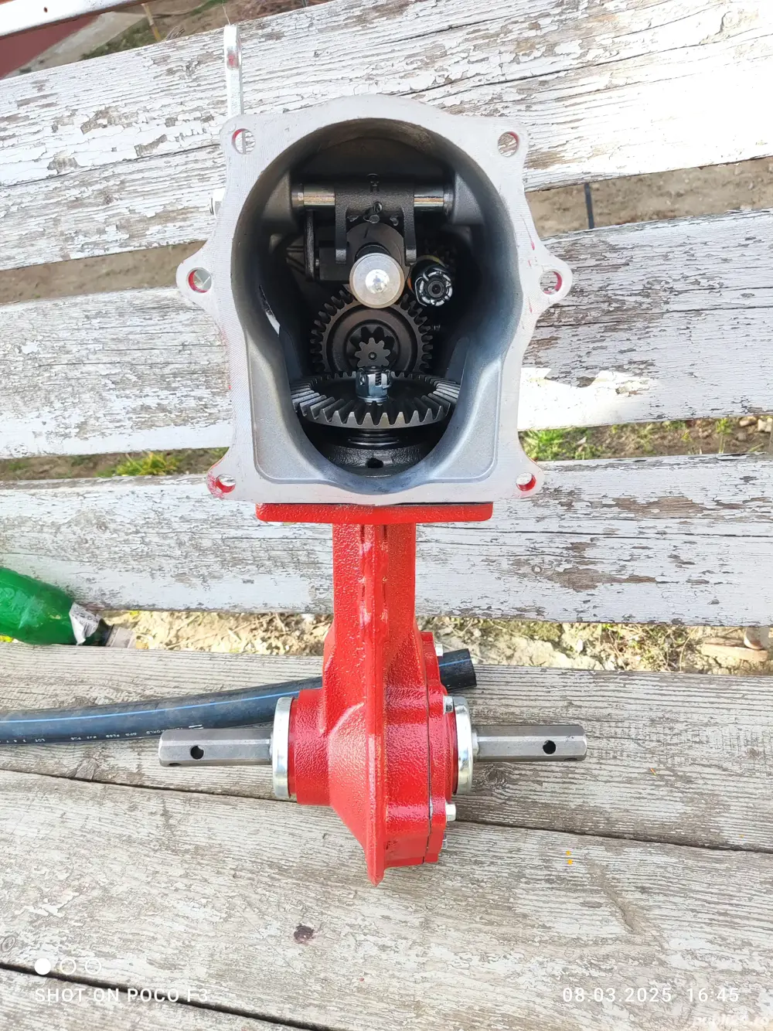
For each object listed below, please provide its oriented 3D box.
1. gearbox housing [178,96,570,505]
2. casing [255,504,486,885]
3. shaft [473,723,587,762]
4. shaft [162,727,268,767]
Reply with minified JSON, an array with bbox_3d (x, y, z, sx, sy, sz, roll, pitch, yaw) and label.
[{"bbox_3d":[-0.008,-0.124,0.445,0.186,0.192,0.155,0,23,-2],"label":"gearbox housing"},{"bbox_3d":[-0.009,0.110,0.536,0.138,0.305,0.165,0,23,-2],"label":"casing"},{"bbox_3d":[0.105,0.166,0.563,0.083,0.025,0.025,0,23,-2],"label":"shaft"},{"bbox_3d":[-0.123,0.167,0.557,0.081,0.025,0.025,0,23,-2],"label":"shaft"}]

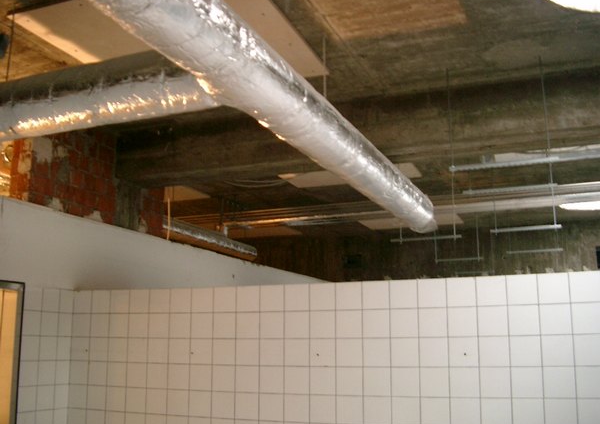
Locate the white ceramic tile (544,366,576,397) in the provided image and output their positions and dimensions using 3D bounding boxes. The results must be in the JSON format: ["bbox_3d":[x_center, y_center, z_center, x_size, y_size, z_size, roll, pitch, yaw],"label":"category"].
[{"bbox_3d":[1.213,0.797,3.002,0.150,0.150,0.009,-5,-13,21],"label":"white ceramic tile"}]

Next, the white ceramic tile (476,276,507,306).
[{"bbox_3d":[0.958,0.394,3.207,0.150,0.150,0.009,-5,-13,21],"label":"white ceramic tile"}]

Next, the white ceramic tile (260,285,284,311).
[{"bbox_3d":[-0.159,0.497,3.698,0.150,0.150,0.010,-5,-13,21],"label":"white ceramic tile"}]

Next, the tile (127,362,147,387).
[{"bbox_3d":[-0.999,1.001,3.933,0.150,0.150,0.010,-5,-13,21],"label":"tile"}]

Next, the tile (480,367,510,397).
[{"bbox_3d":[0.951,0.829,3.120,0.150,0.150,0.008,-5,-13,21],"label":"tile"}]

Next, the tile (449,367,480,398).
[{"bbox_3d":[0.820,0.849,3.195,0.150,0.150,0.010,-5,-13,21],"label":"tile"}]

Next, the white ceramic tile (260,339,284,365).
[{"bbox_3d":[-0.158,0.784,3.587,0.150,0.150,0.009,-5,-13,21],"label":"white ceramic tile"}]

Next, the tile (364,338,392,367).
[{"bbox_3d":[0.406,0.742,3.390,0.150,0.150,0.010,-5,-13,21],"label":"tile"}]

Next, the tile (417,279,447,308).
[{"bbox_3d":[0.690,0.427,3.363,0.150,0.150,0.009,-5,-13,21],"label":"tile"}]

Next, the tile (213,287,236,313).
[{"bbox_3d":[-0.443,0.518,3.806,0.150,0.150,0.010,-5,-13,21],"label":"tile"}]

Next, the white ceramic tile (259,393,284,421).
[{"bbox_3d":[-0.157,1.072,3.522,0.150,0.150,0.008,-5,-13,21],"label":"white ceramic tile"}]

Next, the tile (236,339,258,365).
[{"bbox_3d":[-0.297,0.794,3.636,0.150,0.150,0.008,-5,-13,21],"label":"tile"}]

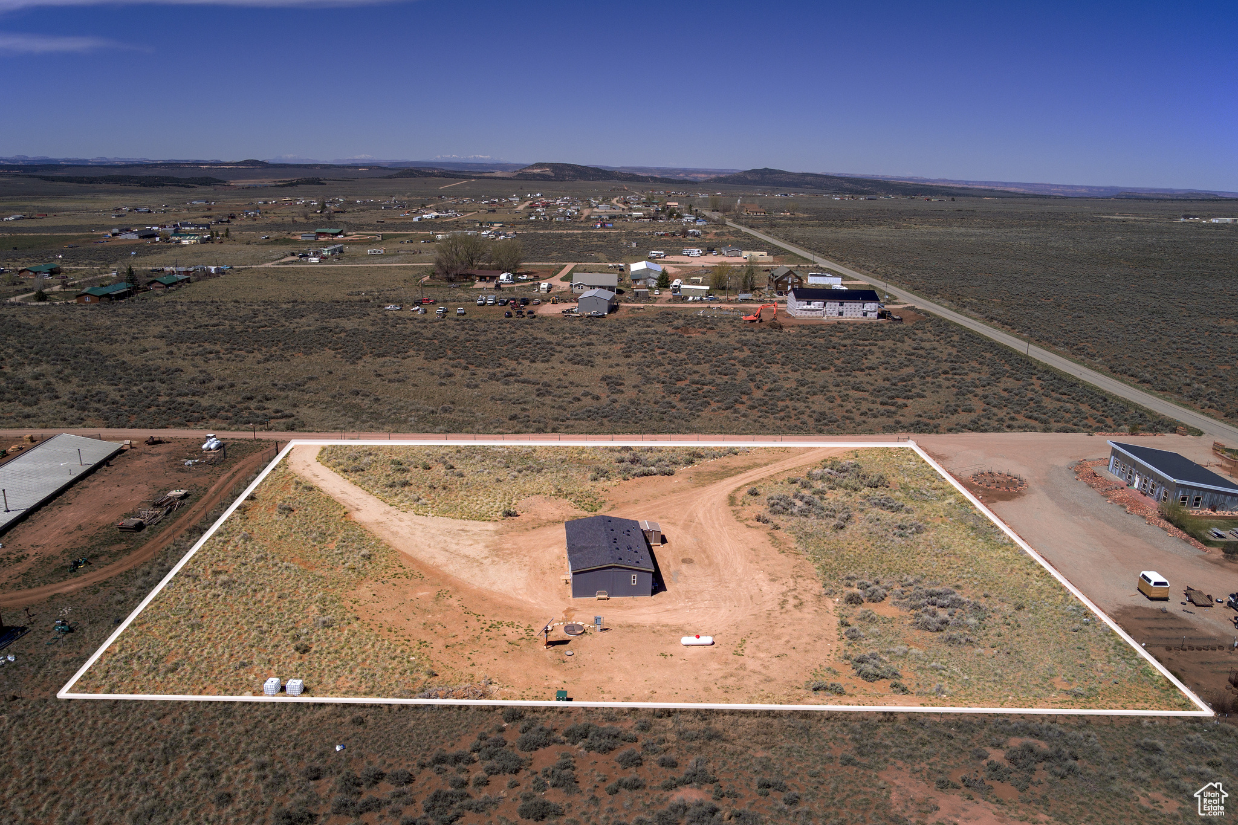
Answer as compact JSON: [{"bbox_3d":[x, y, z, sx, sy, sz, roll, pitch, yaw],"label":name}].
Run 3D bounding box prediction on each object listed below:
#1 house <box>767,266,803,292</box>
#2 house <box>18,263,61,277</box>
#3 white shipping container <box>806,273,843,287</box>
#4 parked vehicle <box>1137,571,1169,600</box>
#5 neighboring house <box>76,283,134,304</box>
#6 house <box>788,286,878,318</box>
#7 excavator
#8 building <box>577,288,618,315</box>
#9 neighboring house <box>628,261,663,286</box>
[{"bbox_3d":[60.056,-47.889,284.160,10.000,7.700,12.800,1,16,0],"label":"house"},{"bbox_3d":[-236.813,-58.309,324.466,6.800,3.600,19.000,-1,17,-9],"label":"house"},{"bbox_3d":[77.630,-50.359,300.109,12.500,3.300,6.000,1,16,-1],"label":"white shipping container"},{"bbox_3d":[57.150,18.530,84.500,1.780,2.200,2.400,1,16,-1],"label":"parked vehicle"},{"bbox_3d":[-176.100,-40.927,270.578,8.000,3.500,25.000,-1,17,-8],"label":"neighboring house"},{"bbox_3d":[64.190,-32.940,237.550,24.600,7.650,10.600,1,16,-2],"label":"house"},{"bbox_3d":[40.488,-28.628,225.090,9.900,5.600,2.900,-1,17,-10],"label":"excavator"},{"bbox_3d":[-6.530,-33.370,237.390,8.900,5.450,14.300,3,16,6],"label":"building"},{"bbox_3d":[9.886,-50.979,291.690,10.900,6.900,20.300,1,16,0],"label":"neighboring house"}]

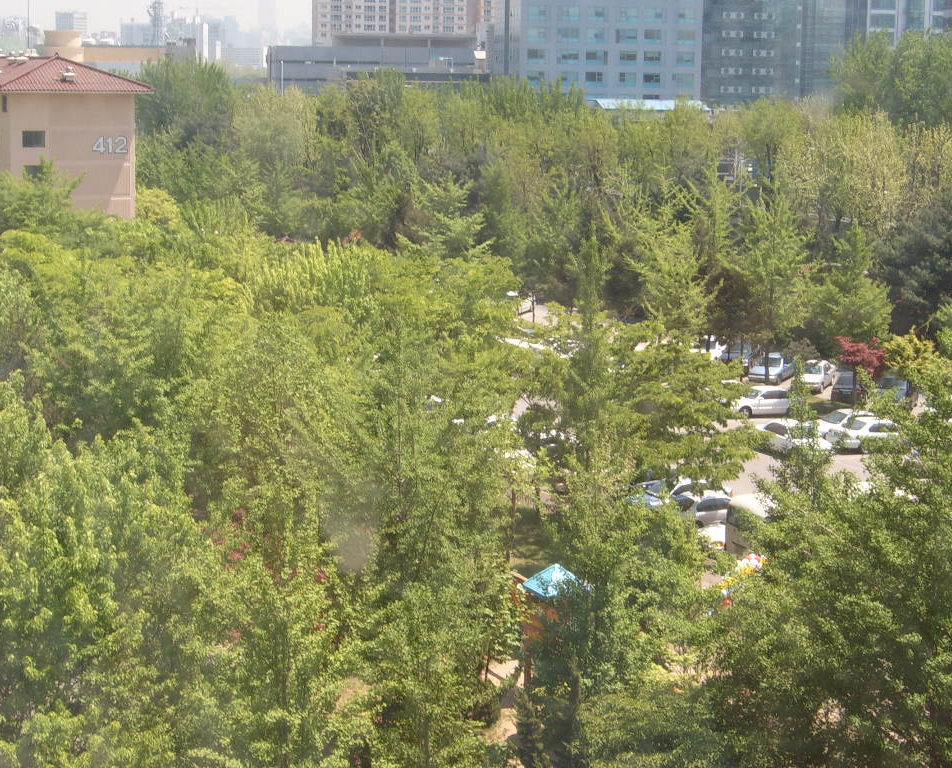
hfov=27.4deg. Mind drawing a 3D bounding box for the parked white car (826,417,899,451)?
[{"bbox_3d":[19.424,2.326,94.688,4.400,1.420,1.720,-5,11,-34],"label":"parked white car"}]

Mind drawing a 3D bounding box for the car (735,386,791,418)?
[{"bbox_3d":[15.329,0.915,103.258,4.480,1.420,1.720,-1,9,-13],"label":"car"}]

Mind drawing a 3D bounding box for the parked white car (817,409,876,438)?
[{"bbox_3d":[18.214,2.002,96.630,4.480,1.420,1.720,-3,10,-25],"label":"parked white car"}]

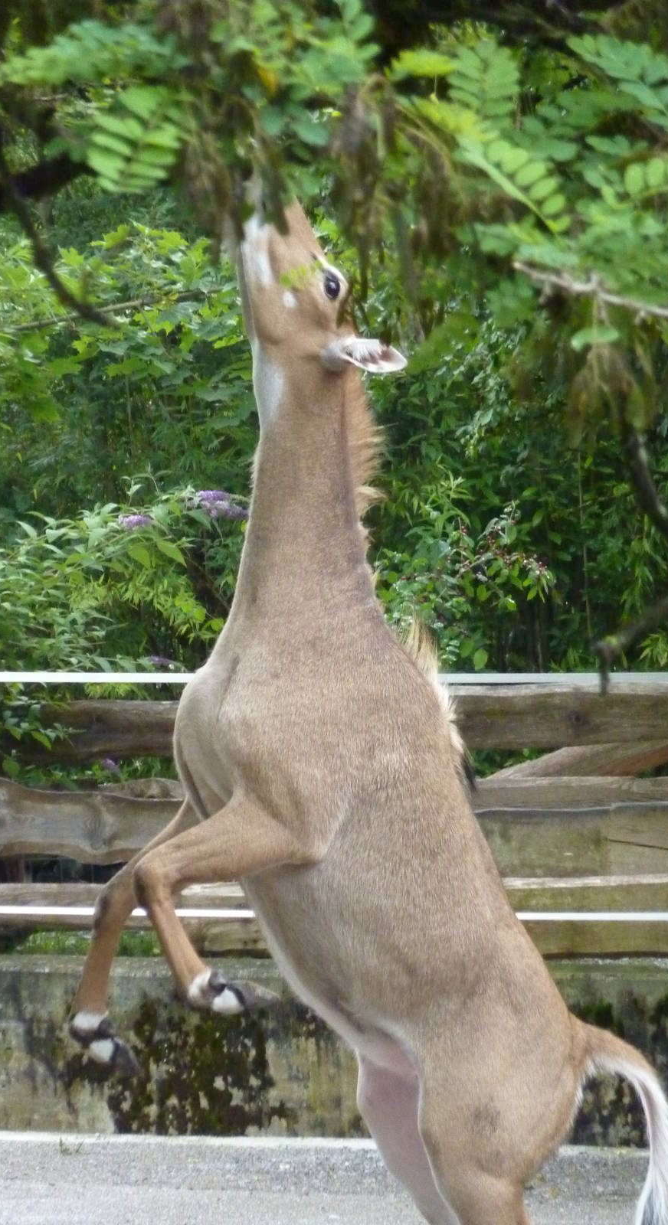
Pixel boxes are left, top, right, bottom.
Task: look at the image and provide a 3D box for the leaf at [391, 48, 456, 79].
[{"bbox_3d":[0.127,-0.780,14.000,0.094,0.045,0.055,0,1,0],"label":"leaf"}]

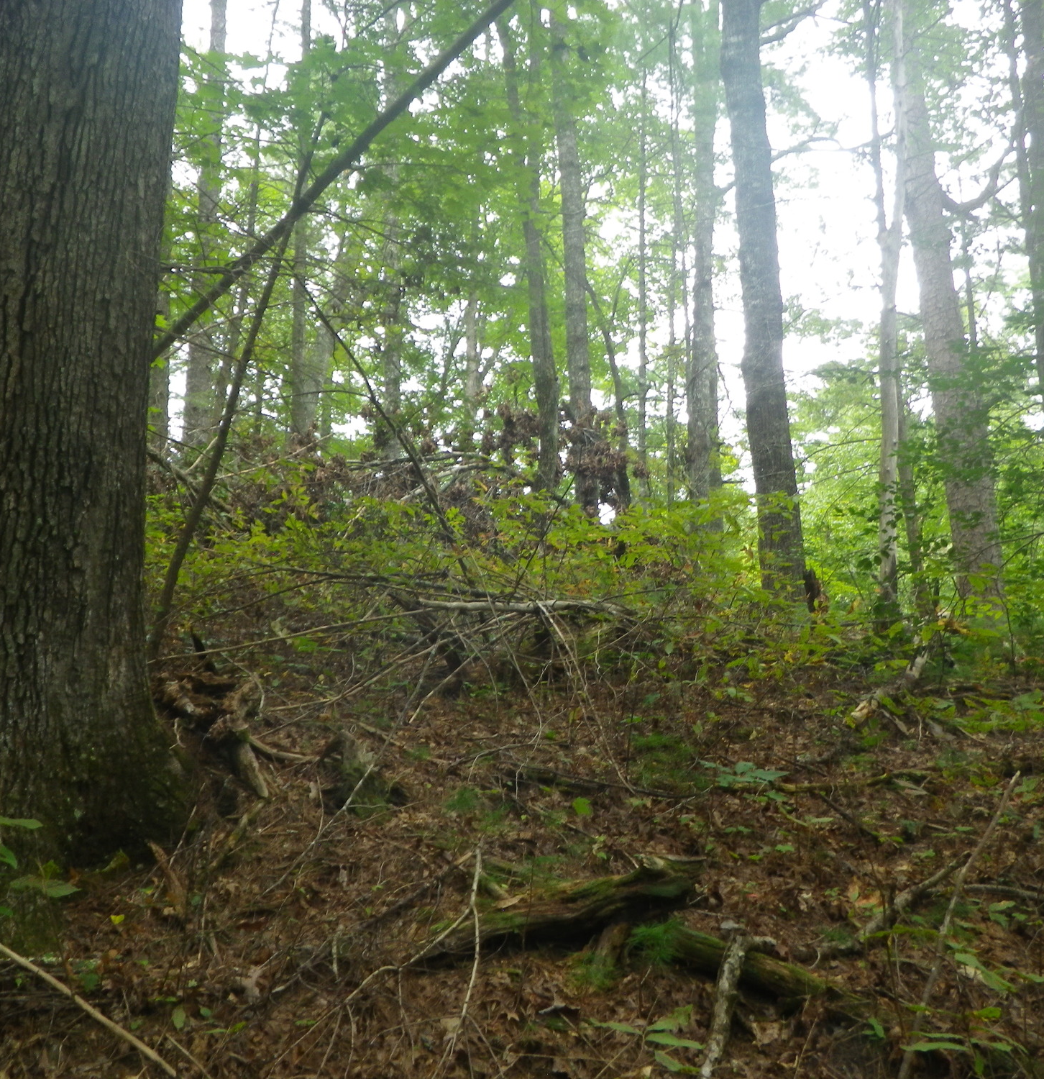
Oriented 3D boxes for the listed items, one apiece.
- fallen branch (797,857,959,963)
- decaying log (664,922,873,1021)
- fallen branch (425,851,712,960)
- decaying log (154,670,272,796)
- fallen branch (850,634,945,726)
[{"bbox_3d":[1.213,1.190,3.767,0.926,0.240,0.180,9,-16,-38],"label":"fallen branch"},{"bbox_3d":[0.660,1.223,3.275,0.571,0.210,0.150,-7,-14,25],"label":"decaying log"},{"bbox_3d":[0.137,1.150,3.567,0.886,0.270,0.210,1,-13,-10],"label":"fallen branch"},{"bbox_3d":[-1.365,0.856,5.150,0.507,0.495,0.420,2,-13,-15],"label":"decaying log"},{"bbox_3d":[2.223,0.806,6.900,1.055,0.560,0.170,11,-17,-43],"label":"fallen branch"}]

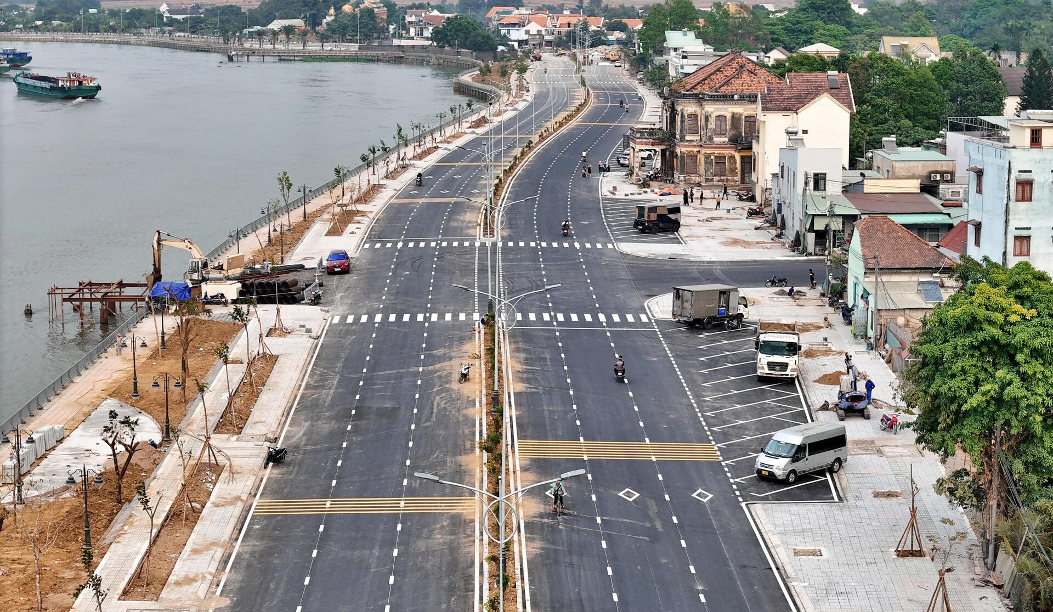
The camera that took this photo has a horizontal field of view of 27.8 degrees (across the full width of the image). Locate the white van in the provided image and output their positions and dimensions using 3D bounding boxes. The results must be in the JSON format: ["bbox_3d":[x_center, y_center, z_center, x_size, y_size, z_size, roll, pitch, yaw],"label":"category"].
[{"bbox_3d":[14.631,7.803,113.354,5.750,2.380,2.100,-9,13,-44],"label":"white van"}]

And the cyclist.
[{"bbox_3d":[1.591,9.528,105.271,0.680,1.555,1.650,0,9,-1],"label":"cyclist"}]

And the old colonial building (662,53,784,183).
[{"bbox_3d":[27.100,-24.875,277.551,16.800,16.300,19.000,0,9,-2],"label":"old colonial building"}]

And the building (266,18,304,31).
[{"bbox_3d":[-90.712,-104.002,800.000,9.300,7.300,11.500,8,12,41],"label":"building"}]

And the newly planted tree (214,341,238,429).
[{"bbox_3d":[-16.768,4.341,118.911,1.300,4.600,1.300,0,9,0],"label":"newly planted tree"}]

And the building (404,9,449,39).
[{"bbox_3d":[-36.848,-103.417,785.000,15.500,10.800,12.000,-1,9,-6],"label":"building"}]

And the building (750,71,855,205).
[{"bbox_3d":[32.200,-19.795,249.299,11.200,14.800,11.800,0,9,0],"label":"building"}]

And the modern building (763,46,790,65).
[{"bbox_3d":[60.684,-58.794,515.000,5.500,8.300,10.000,2,9,9],"label":"modern building"}]

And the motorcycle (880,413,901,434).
[{"bbox_3d":[19.983,6.422,117.131,0.680,1.070,1.880,-5,10,-27],"label":"motorcycle"}]

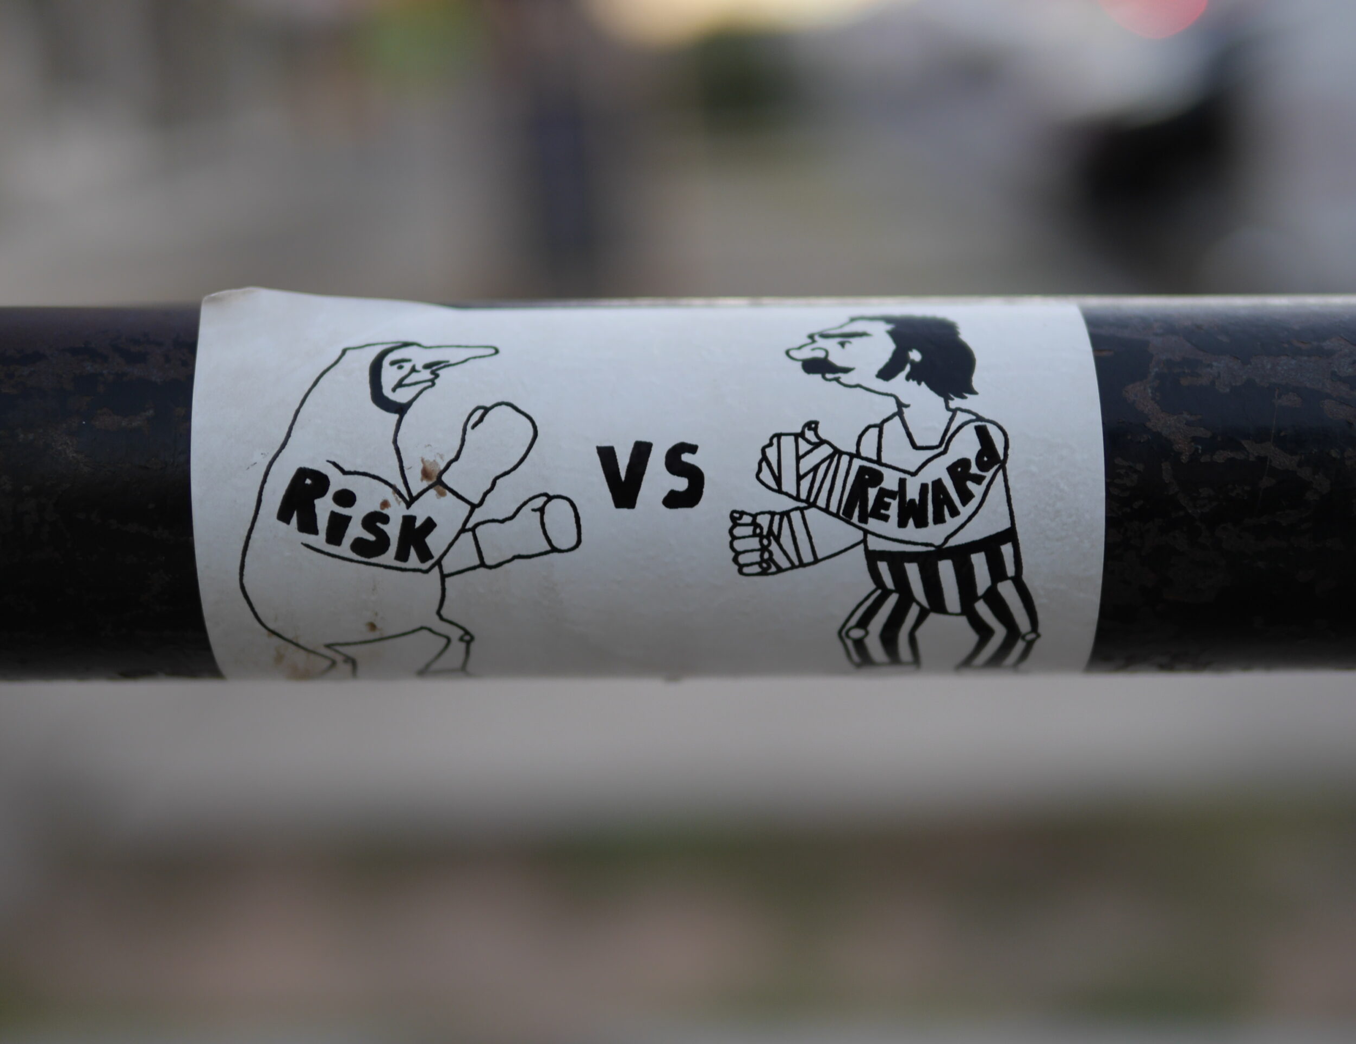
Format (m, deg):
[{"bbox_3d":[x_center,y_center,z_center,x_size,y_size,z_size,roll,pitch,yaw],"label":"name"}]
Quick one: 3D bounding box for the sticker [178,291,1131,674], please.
[{"bbox_3d":[-0.004,-0.002,0.249,0.106,0.048,0.031,-1,13,0],"label":"sticker"}]

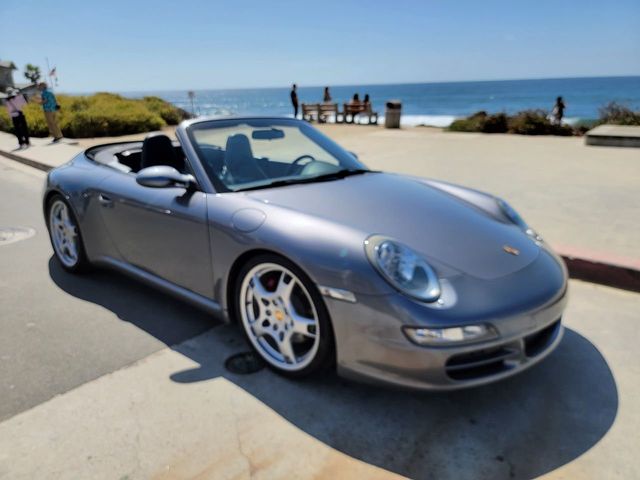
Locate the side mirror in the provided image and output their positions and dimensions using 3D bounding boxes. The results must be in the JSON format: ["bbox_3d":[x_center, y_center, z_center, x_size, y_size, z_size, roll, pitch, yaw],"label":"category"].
[{"bbox_3d":[-0.850,-0.347,2.440,0.250,0.125,0.140,-14,21,-40],"label":"side mirror"}]

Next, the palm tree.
[{"bbox_3d":[-51.731,-28.372,81.107,2.700,6.604,2.700,-13,22,-29],"label":"palm tree"}]

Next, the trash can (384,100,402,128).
[{"bbox_3d":[2.735,-4.687,16.533,0.610,0.954,0.610,1,19,9],"label":"trash can"}]

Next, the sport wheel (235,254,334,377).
[{"bbox_3d":[-0.135,0.340,2.142,0.645,0.640,0.225,13,20,38],"label":"sport wheel"}]

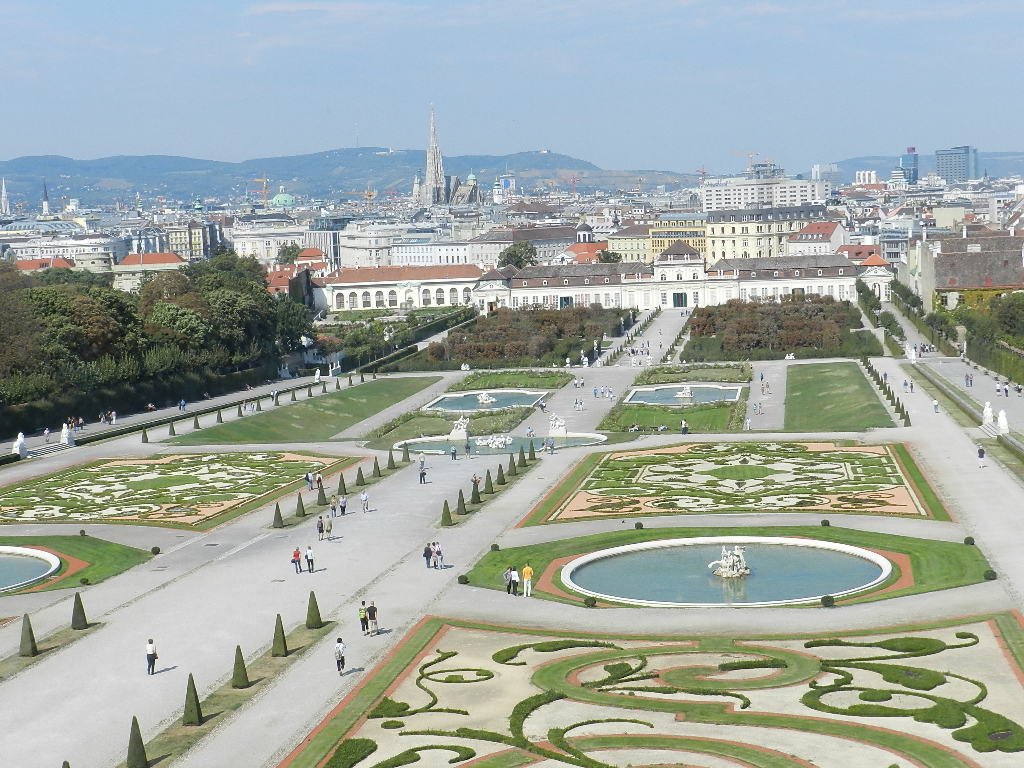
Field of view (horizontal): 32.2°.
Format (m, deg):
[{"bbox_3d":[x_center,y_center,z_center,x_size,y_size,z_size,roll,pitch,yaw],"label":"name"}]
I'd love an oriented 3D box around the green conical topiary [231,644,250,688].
[{"bbox_3d":[-12.502,12.986,81.578,0.760,1.980,0.760,-1,6,9],"label":"green conical topiary"}]

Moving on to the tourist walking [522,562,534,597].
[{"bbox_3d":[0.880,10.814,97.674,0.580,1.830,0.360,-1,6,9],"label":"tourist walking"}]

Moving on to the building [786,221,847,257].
[{"bbox_3d":[106.820,-44.740,624.050,19.000,23.200,11.000,1,7,30],"label":"building"}]

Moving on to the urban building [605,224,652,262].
[{"bbox_3d":[52.850,-51.370,706.560,26.000,23.200,16.000,4,9,44],"label":"urban building"}]

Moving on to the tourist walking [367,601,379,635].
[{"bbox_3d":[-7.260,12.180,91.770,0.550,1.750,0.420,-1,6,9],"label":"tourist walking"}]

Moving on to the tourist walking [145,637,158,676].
[{"bbox_3d":[-17.210,12.970,84.330,0.580,1.720,0.380,-1,6,9],"label":"tourist walking"}]

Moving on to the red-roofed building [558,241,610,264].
[{"bbox_3d":[29.210,-48.400,717.560,13.000,16.900,18.000,4,9,44],"label":"red-roofed building"}]

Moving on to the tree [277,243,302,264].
[{"bbox_3d":[-84.975,-45.497,679.925,10.000,17.000,10.000,-1,6,9],"label":"tree"}]

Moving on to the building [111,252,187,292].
[{"bbox_3d":[-129.750,-37.200,641.620,25.000,20.200,15.000,-2,6,2],"label":"building"}]

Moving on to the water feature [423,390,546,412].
[{"bbox_3d":[-3.986,2.155,282.890,17.600,1.300,28.000,-1,6,9],"label":"water feature"}]

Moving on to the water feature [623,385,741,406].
[{"bbox_3d":[27.480,1.480,283.500,18.600,1.700,25.000,-1,6,9],"label":"water feature"}]

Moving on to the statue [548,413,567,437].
[{"bbox_3d":[5.260,4.580,202.930,2.050,2.850,1.700,-1,6,9],"label":"statue"}]

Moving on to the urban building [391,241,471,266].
[{"bbox_3d":[-29.070,-53.980,784.550,48.000,18.500,16.000,3,8,42],"label":"urban building"}]

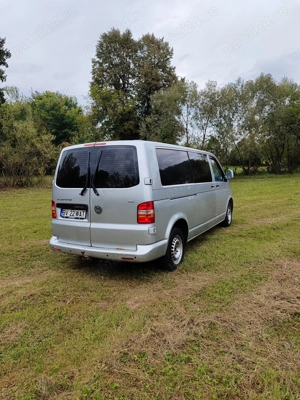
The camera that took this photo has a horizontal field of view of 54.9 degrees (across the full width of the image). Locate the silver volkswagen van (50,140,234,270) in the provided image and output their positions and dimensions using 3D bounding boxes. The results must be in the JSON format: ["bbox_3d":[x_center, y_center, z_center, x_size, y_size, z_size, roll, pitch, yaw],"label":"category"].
[{"bbox_3d":[0.430,-0.063,6.360,1.980,1.980,5.250,1,6,29],"label":"silver volkswagen van"}]

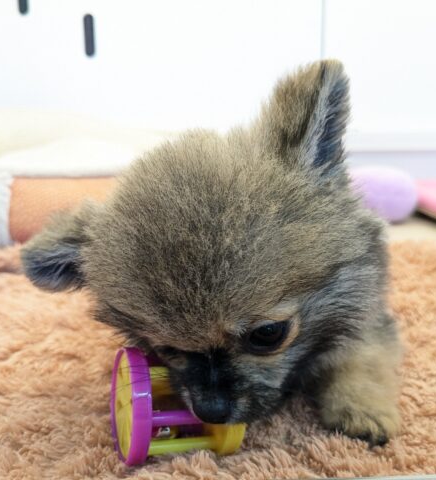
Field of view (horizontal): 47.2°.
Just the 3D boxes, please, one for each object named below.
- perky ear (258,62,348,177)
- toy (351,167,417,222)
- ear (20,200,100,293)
[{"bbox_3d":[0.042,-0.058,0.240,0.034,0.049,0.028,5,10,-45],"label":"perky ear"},{"bbox_3d":[0.278,-0.077,0.850,0.108,0.088,0.095,1,12,0],"label":"toy"},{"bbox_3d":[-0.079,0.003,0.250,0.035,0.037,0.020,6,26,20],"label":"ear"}]

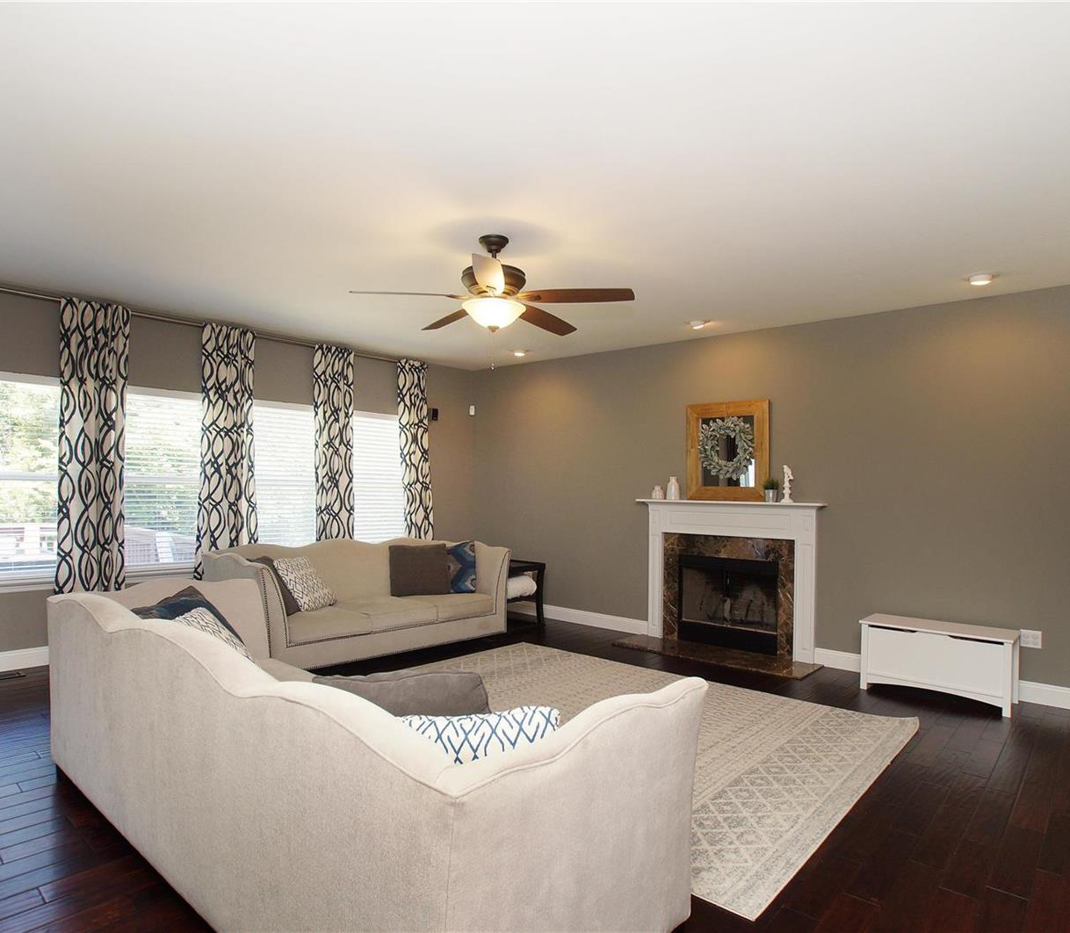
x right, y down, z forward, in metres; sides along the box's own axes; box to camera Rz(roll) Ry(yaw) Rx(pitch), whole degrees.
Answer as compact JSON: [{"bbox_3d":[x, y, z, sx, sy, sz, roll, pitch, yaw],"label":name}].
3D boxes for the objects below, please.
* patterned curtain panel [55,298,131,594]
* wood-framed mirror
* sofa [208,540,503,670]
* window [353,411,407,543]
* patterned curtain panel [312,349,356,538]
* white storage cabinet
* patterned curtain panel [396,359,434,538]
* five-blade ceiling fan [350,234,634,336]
[{"bbox_3d":[-3.271,0.110,4.604,0.425,2.651,0.129,3,-2,-45],"label":"patterned curtain panel"},{"bbox_3d":[1.624,-0.120,5.337,0.712,0.841,0.049,0,-2,38],"label":"wood-framed mirror"},{"bbox_3d":[-1.322,1.054,5.033,2.206,0.880,0.969,3,-2,-45],"label":"sofa"},{"bbox_3d":[-1.665,0.212,6.318,0.910,1.543,0.079,3,-2,-45],"label":"window"},{"bbox_3d":[-1.922,0.181,5.932,0.415,2.641,0.129,3,-2,-45],"label":"patterned curtain panel"},{"bbox_3d":[2.698,1.308,4.212,0.870,0.467,0.386,0,-2,38],"label":"white storage cabinet"},{"bbox_3d":[-1.267,0.212,6.577,0.455,2.641,0.129,3,-2,-45],"label":"patterned curtain panel"},{"bbox_3d":[-0.216,-0.978,3.277,1.417,0.517,1.348,1,-2,0],"label":"five-blade ceiling fan"}]

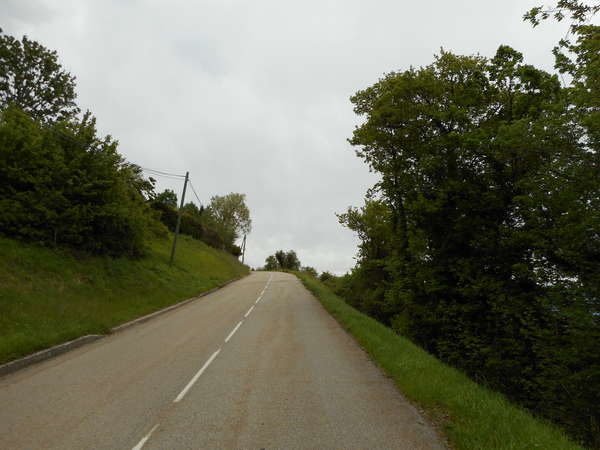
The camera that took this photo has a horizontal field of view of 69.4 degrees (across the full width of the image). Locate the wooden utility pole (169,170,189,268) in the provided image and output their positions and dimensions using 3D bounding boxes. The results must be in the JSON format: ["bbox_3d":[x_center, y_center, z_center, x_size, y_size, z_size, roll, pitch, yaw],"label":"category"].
[{"bbox_3d":[-8.080,-0.470,29.050,0.230,6.550,0.230,8,-8,0],"label":"wooden utility pole"}]

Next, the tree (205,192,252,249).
[{"bbox_3d":[-10.800,-0.500,64.000,6.900,8.800,6.700,1,-8,0],"label":"tree"}]

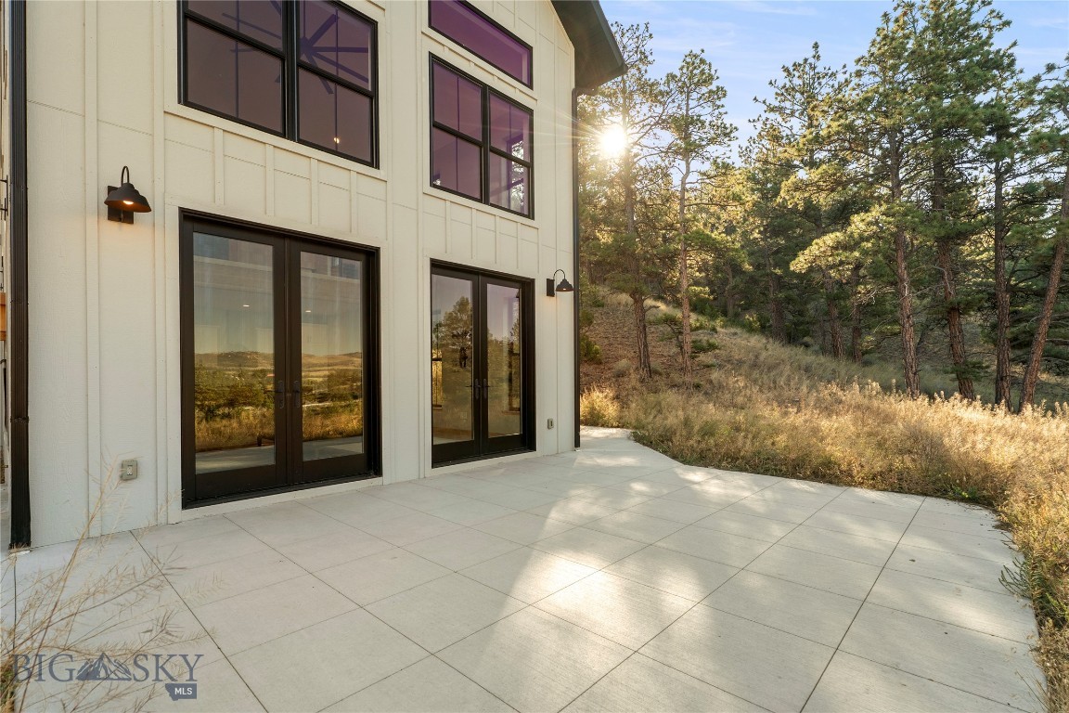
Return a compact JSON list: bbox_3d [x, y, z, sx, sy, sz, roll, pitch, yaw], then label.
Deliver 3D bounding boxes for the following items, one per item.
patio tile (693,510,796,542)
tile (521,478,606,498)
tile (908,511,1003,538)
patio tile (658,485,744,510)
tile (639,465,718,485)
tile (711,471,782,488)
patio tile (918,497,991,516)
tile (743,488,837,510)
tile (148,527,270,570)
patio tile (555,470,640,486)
[{"bbox_3d":[1.654,1.349,3.734,0.621,0.050,0.599,-3,-4,44],"label":"patio tile"},{"bbox_3d":[0.303,1.437,5.072,0.629,0.040,0.609,-3,-4,43],"label":"tile"},{"bbox_3d":[3.368,1.337,3.750,0.590,0.050,0.599,-3,-4,44],"label":"tile"},{"bbox_3d":[1.620,1.389,4.595,0.621,0.050,0.599,-3,-4,44],"label":"patio tile"},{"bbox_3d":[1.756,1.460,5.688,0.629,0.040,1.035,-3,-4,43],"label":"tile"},{"bbox_3d":[2.449,1.423,5.459,0.621,0.050,0.599,-3,-4,44],"label":"tile"},{"bbox_3d":[3.776,1.354,4.188,0.571,0.050,0.599,-3,-4,44],"label":"patio tile"},{"bbox_3d":[2.508,1.400,4.656,0.629,0.040,0.609,-3,-4,43],"label":"tile"},{"bbox_3d":[-2.249,1.361,3.301,0.629,0.040,0.609,-3,-4,43],"label":"tile"},{"bbox_3d":[0.728,1.458,5.519,0.629,0.040,0.627,-3,-4,43],"label":"patio tile"}]

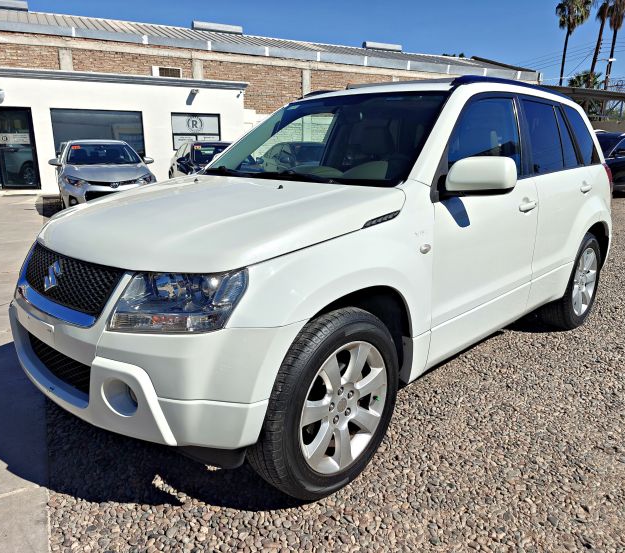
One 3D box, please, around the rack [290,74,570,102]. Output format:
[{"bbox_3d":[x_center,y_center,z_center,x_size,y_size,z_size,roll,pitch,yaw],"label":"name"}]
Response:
[{"bbox_3d":[0.937,-1.241,3.494,1.788,0.096,1.232,-13,19,-43],"label":"rack"}]

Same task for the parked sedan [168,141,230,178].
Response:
[{"bbox_3d":[-2.329,-2.499,11.775,1.780,1.460,4.550,-6,15,-25],"label":"parked sedan"}]

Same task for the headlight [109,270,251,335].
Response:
[{"bbox_3d":[-0.441,0.067,1.486,0.333,0.192,0.374,-13,19,-43],"label":"headlight"}]

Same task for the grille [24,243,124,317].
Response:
[{"bbox_3d":[-0.966,0.023,1.854,0.192,0.232,0.869,-13,19,-43],"label":"grille"}]

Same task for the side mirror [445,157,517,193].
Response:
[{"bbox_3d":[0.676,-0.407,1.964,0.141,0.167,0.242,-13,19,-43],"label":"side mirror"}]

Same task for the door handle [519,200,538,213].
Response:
[{"bbox_3d":[1.196,-0.383,2.677,0.212,0.056,0.051,-13,19,-43],"label":"door handle"}]

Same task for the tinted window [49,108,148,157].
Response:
[{"bbox_3d":[-6.113,-4.109,14.104,2.410,1.290,0.080,-5,15,-22],"label":"tinted window"}]

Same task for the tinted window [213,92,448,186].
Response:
[{"bbox_3d":[0.024,-0.766,2.673,1.475,0.131,0.727,14,58,43],"label":"tinted window"}]

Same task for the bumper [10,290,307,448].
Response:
[{"bbox_3d":[-0.851,0.246,2.031,0.586,0.465,1.798,-13,19,-43],"label":"bumper"}]

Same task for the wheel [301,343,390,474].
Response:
[{"bbox_3d":[0.070,0.467,1.858,0.500,0.500,0.192,-13,19,-43],"label":"wheel"}]

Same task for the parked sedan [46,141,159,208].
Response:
[{"bbox_3d":[-4.590,-2.255,10.733,1.800,1.455,4.630,-7,16,-26],"label":"parked sedan"}]

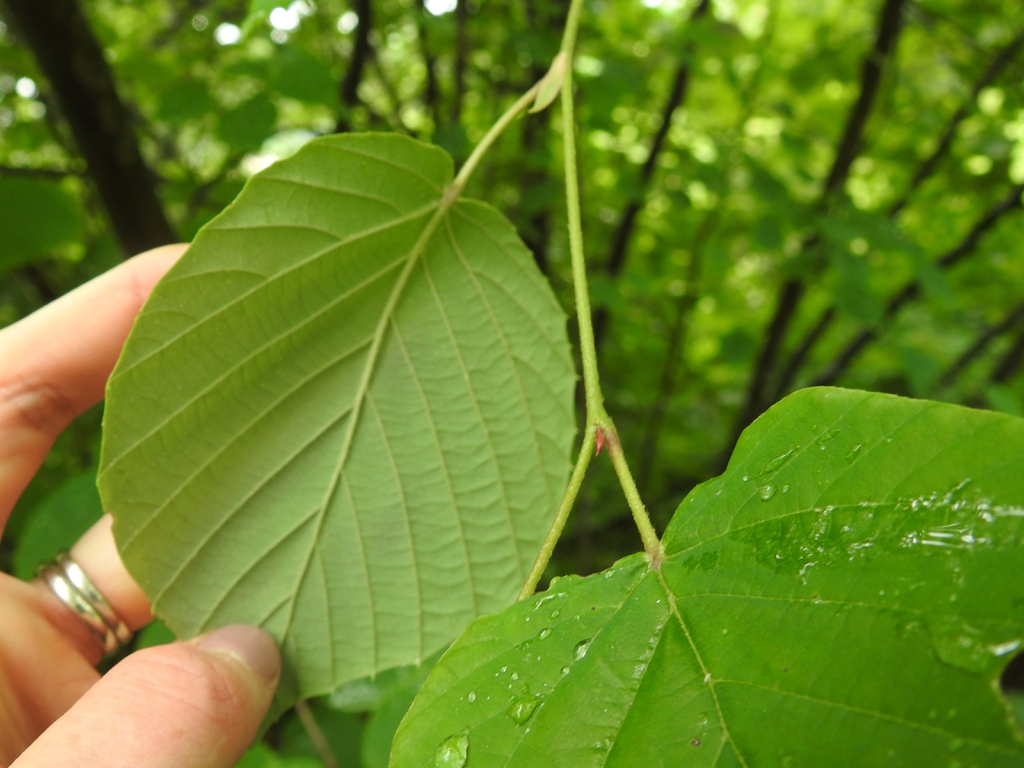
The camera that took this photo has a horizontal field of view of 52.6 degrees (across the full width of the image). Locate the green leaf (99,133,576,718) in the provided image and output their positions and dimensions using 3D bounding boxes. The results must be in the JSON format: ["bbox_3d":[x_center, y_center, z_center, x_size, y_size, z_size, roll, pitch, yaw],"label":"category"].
[{"bbox_3d":[-0.028,0.008,0.175,0.076,0.102,0.018,18,-3,-3],"label":"green leaf"}]

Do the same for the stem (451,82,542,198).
[{"bbox_3d":[-0.003,-0.041,0.174,0.004,0.024,0.003,38,2,-9],"label":"stem"}]

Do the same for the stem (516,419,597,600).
[{"bbox_3d":[0.007,0.021,0.170,0.003,0.030,0.003,21,-10,5],"label":"stem"}]

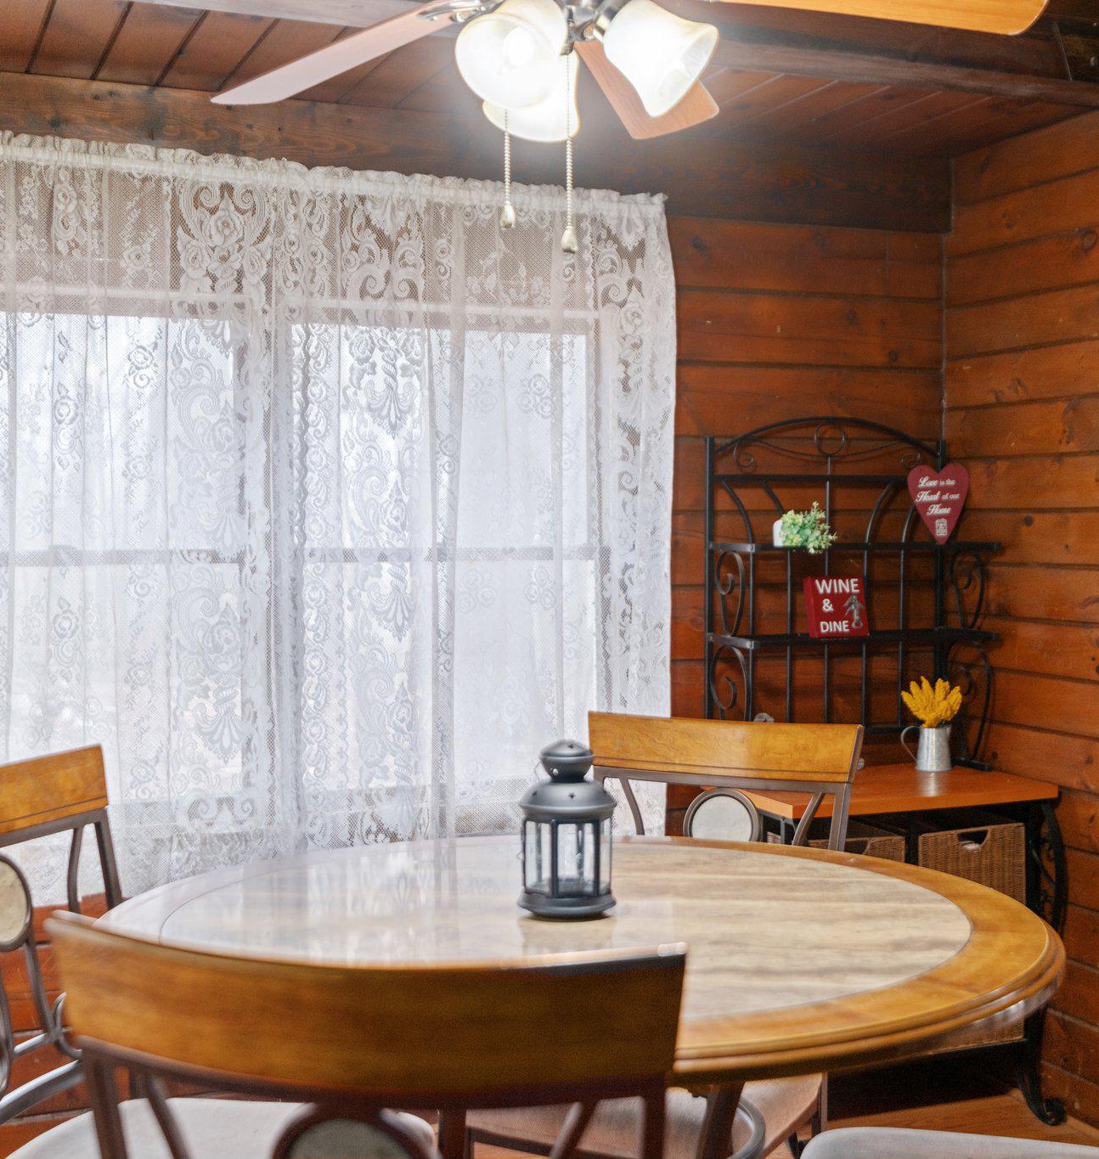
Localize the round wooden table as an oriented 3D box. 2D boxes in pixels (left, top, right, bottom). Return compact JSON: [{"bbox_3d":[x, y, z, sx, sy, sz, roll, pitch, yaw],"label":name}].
[{"bbox_3d":[0.032,0.873,2.131,1.180,0.910,1.180,0,2,0],"label":"round wooden table"}]

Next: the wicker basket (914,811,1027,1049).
[{"bbox_3d":[0.915,0.823,4.068,0.295,0.500,0.340,-1,2,-22],"label":"wicker basket"}]

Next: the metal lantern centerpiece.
[{"bbox_3d":[0.024,0.311,2.155,0.123,0.212,0.123,0,2,0],"label":"metal lantern centerpiece"}]

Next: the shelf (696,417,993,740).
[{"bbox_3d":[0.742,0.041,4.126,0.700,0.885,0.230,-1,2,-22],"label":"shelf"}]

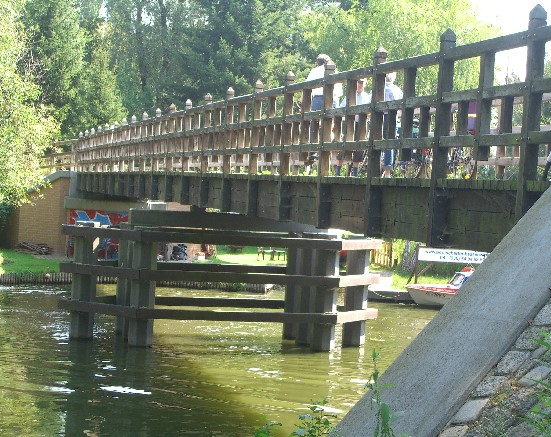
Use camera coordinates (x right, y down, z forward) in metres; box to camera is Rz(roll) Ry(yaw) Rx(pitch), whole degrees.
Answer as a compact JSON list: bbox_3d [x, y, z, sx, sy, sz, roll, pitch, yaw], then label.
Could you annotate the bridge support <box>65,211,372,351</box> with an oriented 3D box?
[{"bbox_3d":[-1.052,1.230,28.244,6.881,2.686,2.856,3,1,-15],"label":"bridge support"}]

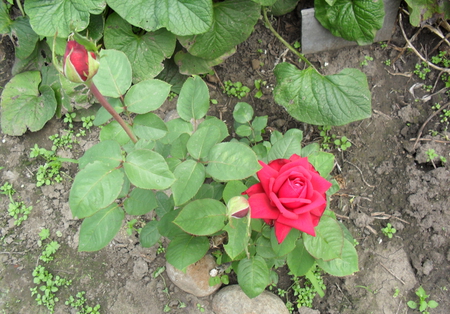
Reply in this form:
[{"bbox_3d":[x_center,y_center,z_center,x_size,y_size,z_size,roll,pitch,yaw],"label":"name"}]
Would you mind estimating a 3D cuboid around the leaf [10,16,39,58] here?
[{"bbox_3d":[-0.478,-0.283,1.080,0.074,0.040,0.101,-30,82,-17],"label":"leaf"}]

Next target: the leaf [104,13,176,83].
[{"bbox_3d":[-0.183,-0.235,0.995,0.155,0.035,0.193,3,66,1],"label":"leaf"}]

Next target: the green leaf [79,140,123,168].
[{"bbox_3d":[-0.189,0.001,0.690,0.062,0.018,0.062,-3,70,-8],"label":"green leaf"}]

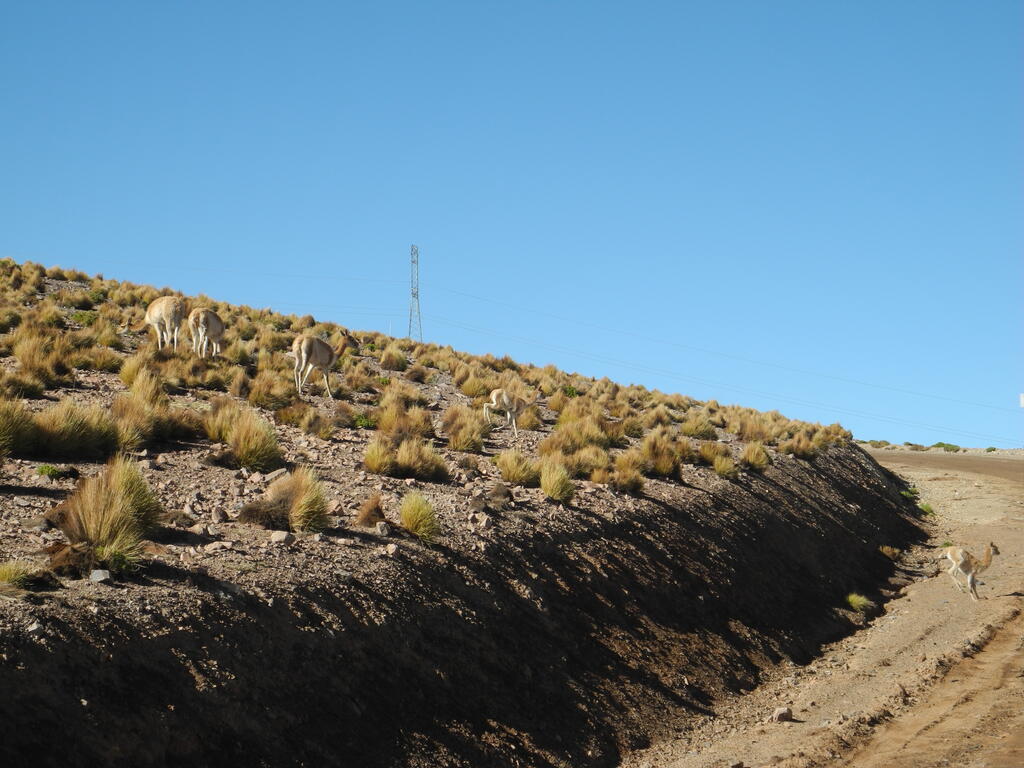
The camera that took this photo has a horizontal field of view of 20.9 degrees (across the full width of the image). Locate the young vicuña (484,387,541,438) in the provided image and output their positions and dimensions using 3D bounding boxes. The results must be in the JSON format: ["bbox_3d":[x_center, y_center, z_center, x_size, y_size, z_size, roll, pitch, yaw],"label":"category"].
[{"bbox_3d":[-0.008,0.443,42.500,0.920,0.770,0.300,0,-1,-21],"label":"young vicuña"}]

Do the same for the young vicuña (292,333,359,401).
[{"bbox_3d":[-2.703,-0.275,40.300,0.400,1.000,1.150,-1,-2,41],"label":"young vicuña"}]

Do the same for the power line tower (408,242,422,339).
[{"bbox_3d":[-22.557,-20.921,650.000,3.200,25.000,3.200,0,-1,0],"label":"power line tower"}]

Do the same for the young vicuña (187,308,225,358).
[{"bbox_3d":[-5.070,-0.833,46.300,0.380,0.820,1.080,-1,-1,25],"label":"young vicuña"}]

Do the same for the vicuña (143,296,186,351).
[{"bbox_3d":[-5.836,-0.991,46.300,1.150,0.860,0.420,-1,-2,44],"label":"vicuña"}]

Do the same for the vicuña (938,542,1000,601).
[{"bbox_3d":[6.992,2.873,42.500,0.950,0.890,0.290,0,-1,-10],"label":"vicuña"}]

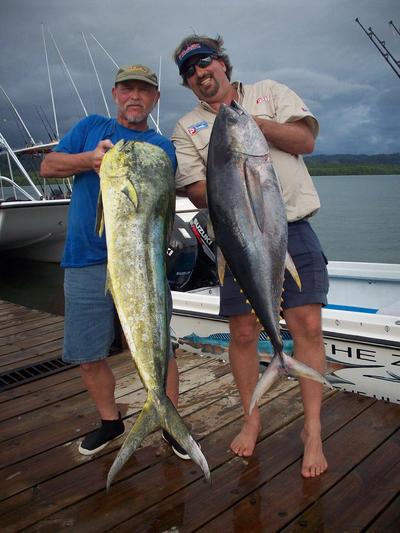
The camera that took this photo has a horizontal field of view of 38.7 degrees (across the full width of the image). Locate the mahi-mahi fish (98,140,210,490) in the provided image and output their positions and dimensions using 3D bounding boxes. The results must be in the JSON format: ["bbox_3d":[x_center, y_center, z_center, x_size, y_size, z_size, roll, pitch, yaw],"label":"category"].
[{"bbox_3d":[-0.188,0.208,2.158,0.400,1.333,0.170,-1,7,12],"label":"mahi-mahi fish"}]

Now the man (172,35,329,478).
[{"bbox_3d":[0.234,-0.052,2.443,0.640,1.810,0.500,1,9,14],"label":"man"}]

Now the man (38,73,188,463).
[{"bbox_3d":[-0.335,0.004,2.480,0.640,1.715,0.470,-2,9,-4],"label":"man"}]

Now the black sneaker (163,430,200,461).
[{"bbox_3d":[-0.081,0.780,2.669,0.110,0.110,0.285,-6,10,-28],"label":"black sneaker"}]

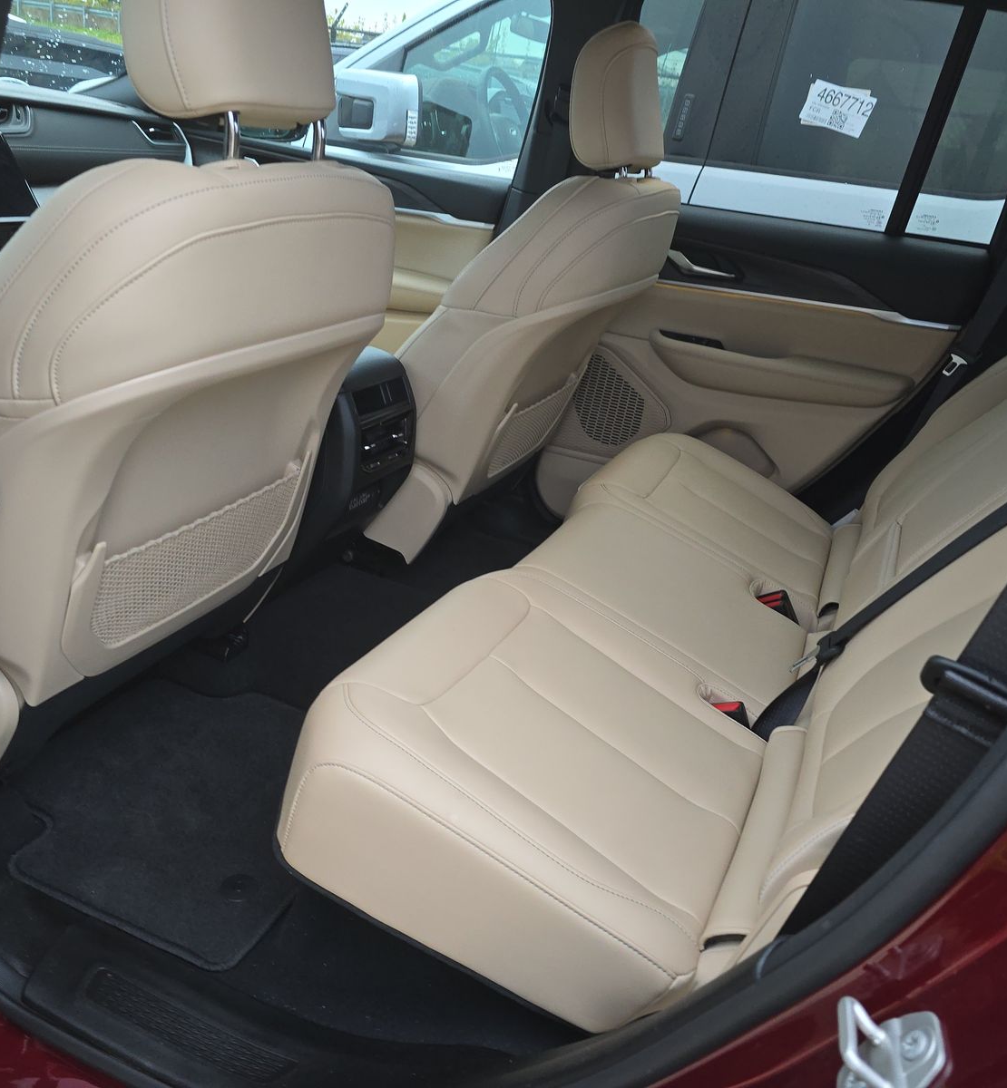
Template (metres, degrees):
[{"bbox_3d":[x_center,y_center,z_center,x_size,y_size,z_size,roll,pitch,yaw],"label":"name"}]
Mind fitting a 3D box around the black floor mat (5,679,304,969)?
[{"bbox_3d":[-0.450,0.353,1.409,0.490,0.025,0.490,14,25,20],"label":"black floor mat"}]

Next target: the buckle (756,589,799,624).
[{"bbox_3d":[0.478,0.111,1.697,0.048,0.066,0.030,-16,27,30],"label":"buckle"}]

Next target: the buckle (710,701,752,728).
[{"bbox_3d":[0.320,0.245,1.340,0.048,0.066,0.030,-10,23,28],"label":"buckle"}]

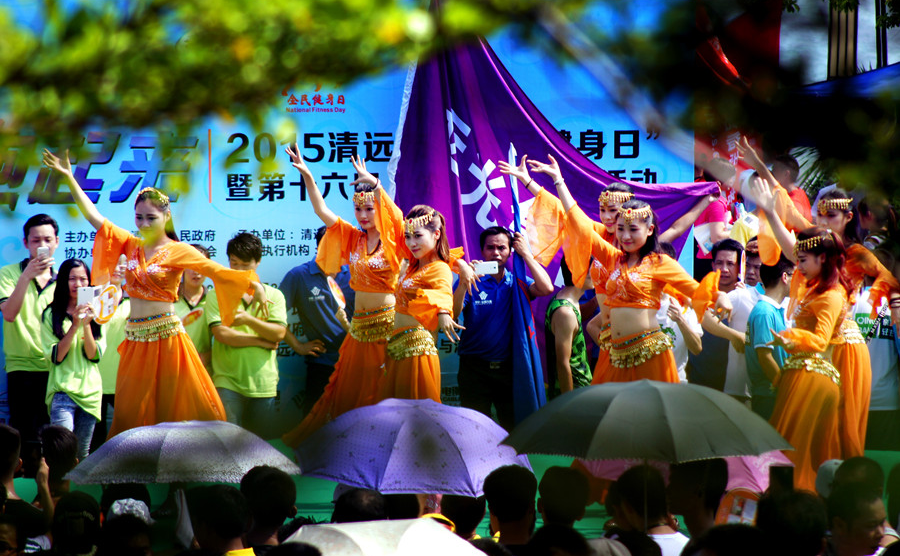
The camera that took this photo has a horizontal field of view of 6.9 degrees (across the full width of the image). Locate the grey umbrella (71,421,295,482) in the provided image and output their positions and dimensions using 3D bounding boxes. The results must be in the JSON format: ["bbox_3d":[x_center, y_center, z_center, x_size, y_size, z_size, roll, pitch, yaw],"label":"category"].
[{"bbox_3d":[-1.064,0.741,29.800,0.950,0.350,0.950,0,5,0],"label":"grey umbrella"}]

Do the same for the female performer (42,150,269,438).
[{"bbox_3d":[-1.464,0.272,37.300,1.100,1.820,0.500,2,5,25],"label":"female performer"}]

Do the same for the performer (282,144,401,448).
[{"bbox_3d":[-0.544,0.235,38.000,0.620,1.780,0.500,2,5,20],"label":"performer"}]

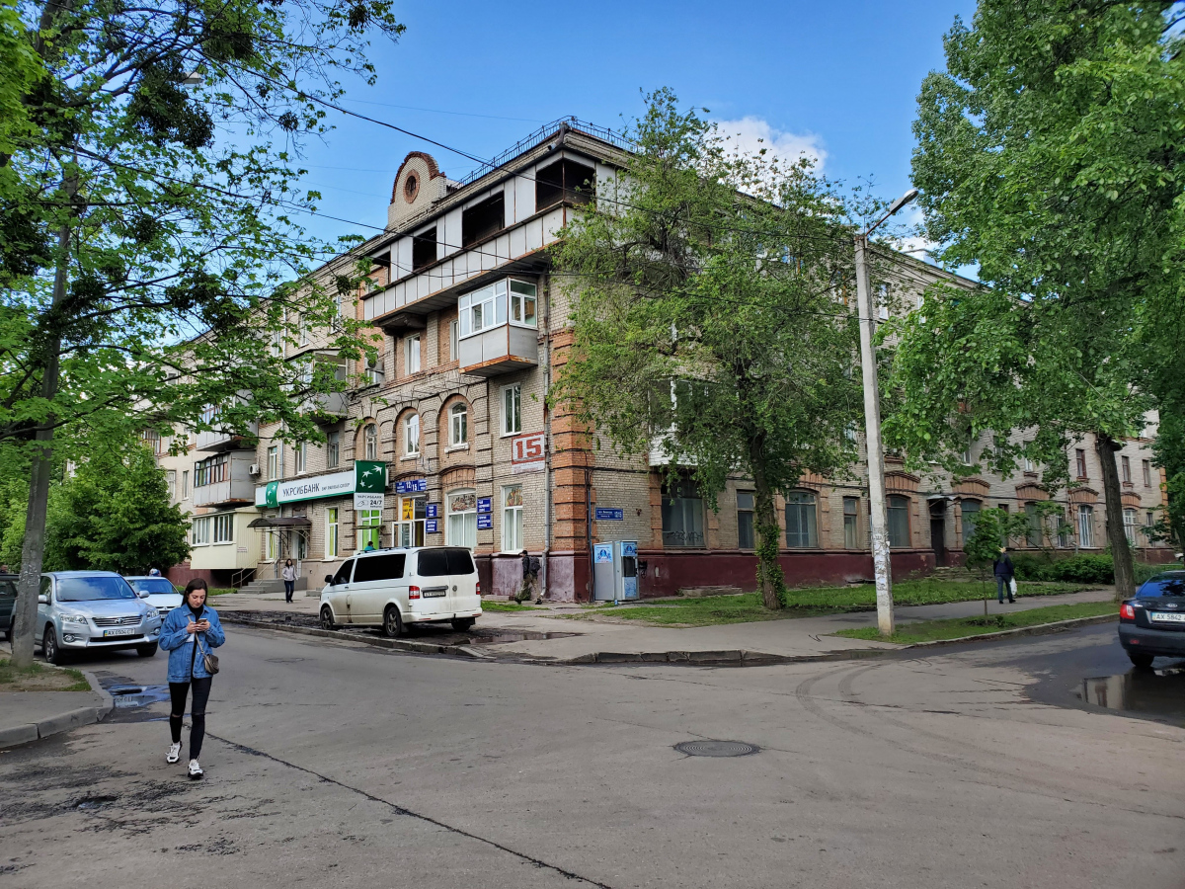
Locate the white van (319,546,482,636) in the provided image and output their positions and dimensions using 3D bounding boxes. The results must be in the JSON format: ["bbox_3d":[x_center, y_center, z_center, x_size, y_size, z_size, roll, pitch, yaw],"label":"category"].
[{"bbox_3d":[-4.826,3.520,21.710,1.950,1.990,4.890,5,-9,-42],"label":"white van"}]

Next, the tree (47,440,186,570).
[{"bbox_3d":[-22.925,3.624,42.869,6.800,7.350,6.400,-1,-7,0],"label":"tree"}]

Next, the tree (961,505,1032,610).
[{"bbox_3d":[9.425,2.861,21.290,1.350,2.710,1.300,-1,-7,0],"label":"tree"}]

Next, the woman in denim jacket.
[{"bbox_3d":[-3.485,2.014,7.769,0.580,1.680,0.600,2,-7,-25],"label":"woman in denim jacket"}]

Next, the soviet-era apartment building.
[{"bbox_3d":[4.151,0.232,65.029,57.000,17.800,50.000,5,-9,-41],"label":"soviet-era apartment building"}]

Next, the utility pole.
[{"bbox_3d":[6.328,-0.657,18.349,0.350,9.100,1.500,5,-9,-42],"label":"utility pole"}]

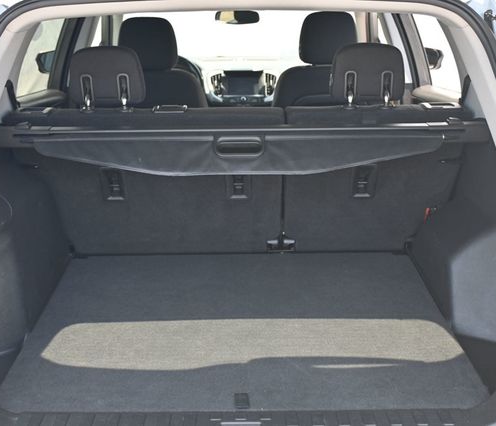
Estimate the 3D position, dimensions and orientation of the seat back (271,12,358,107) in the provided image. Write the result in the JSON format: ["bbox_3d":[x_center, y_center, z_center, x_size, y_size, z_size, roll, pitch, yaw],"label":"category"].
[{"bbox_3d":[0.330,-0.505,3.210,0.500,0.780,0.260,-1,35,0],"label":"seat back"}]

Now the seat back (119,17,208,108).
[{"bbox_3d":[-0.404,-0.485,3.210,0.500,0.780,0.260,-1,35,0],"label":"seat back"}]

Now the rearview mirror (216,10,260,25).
[{"bbox_3d":[-0.051,-0.946,3.520,0.230,0.070,0.050,5,21,16],"label":"rearview mirror"}]

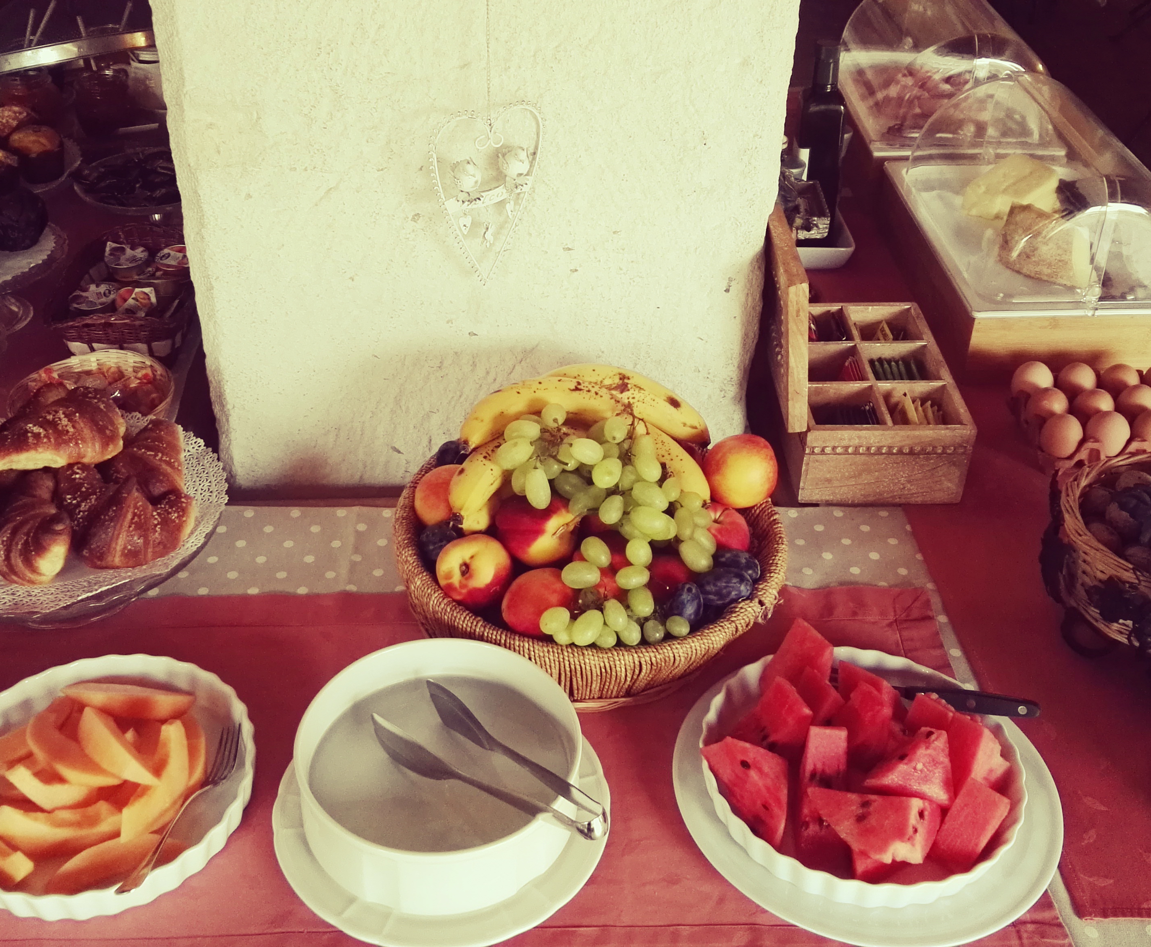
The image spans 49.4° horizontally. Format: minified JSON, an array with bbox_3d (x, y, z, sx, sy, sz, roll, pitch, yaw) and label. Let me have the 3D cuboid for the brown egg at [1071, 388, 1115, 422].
[{"bbox_3d":[0.566,-0.068,1.369,0.044,0.056,0.044,2,35,0],"label":"brown egg"}]

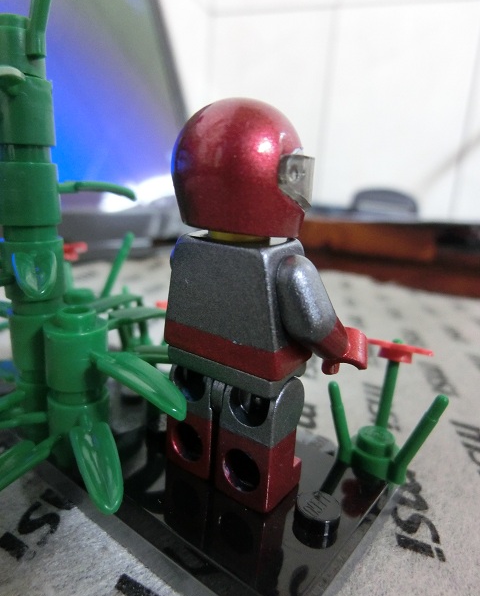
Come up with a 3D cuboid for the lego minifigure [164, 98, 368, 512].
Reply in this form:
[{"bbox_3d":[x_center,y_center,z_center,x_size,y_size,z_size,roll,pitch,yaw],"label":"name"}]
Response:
[{"bbox_3d":[0.001,0.001,0.052,0.024,0.043,0.018,13,18,35],"label":"lego minifigure"}]

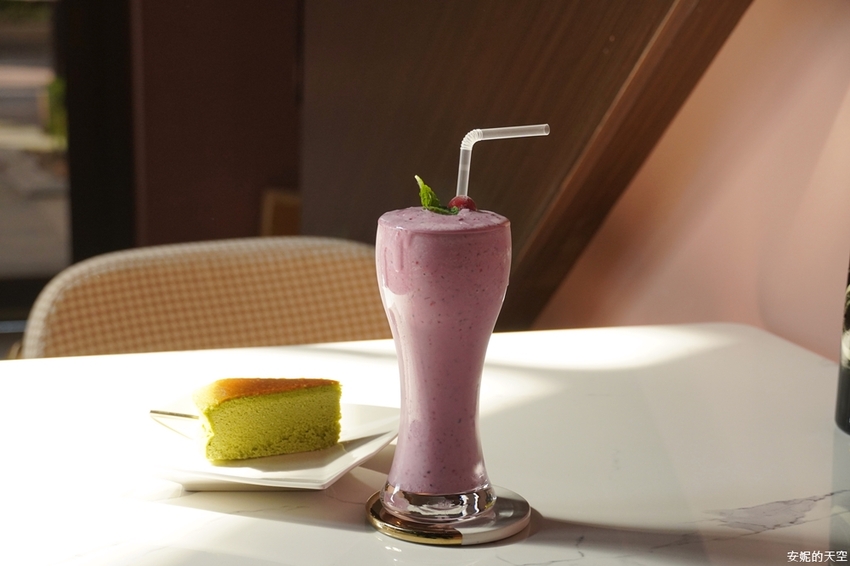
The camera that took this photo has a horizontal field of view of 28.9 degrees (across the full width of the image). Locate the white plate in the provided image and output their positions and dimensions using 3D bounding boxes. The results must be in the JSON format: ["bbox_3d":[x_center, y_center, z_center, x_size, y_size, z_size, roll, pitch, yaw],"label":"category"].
[{"bbox_3d":[-0.107,0.108,1.145,0.160,0.022,0.150,4,13,13],"label":"white plate"}]

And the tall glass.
[{"bbox_3d":[0.010,0.050,1.016,0.082,0.184,0.082,1,13,0],"label":"tall glass"}]

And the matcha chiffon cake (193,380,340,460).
[{"bbox_3d":[-0.105,0.092,1.124,0.102,0.045,0.055,-2,13,-14],"label":"matcha chiffon cake"}]

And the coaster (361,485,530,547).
[{"bbox_3d":[0.015,0.143,1.038,0.100,0.007,0.100,1,13,0],"label":"coaster"}]

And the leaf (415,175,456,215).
[{"bbox_3d":[0.005,-0.055,1.022,0.025,0.025,0.019,1,13,0],"label":"leaf"}]

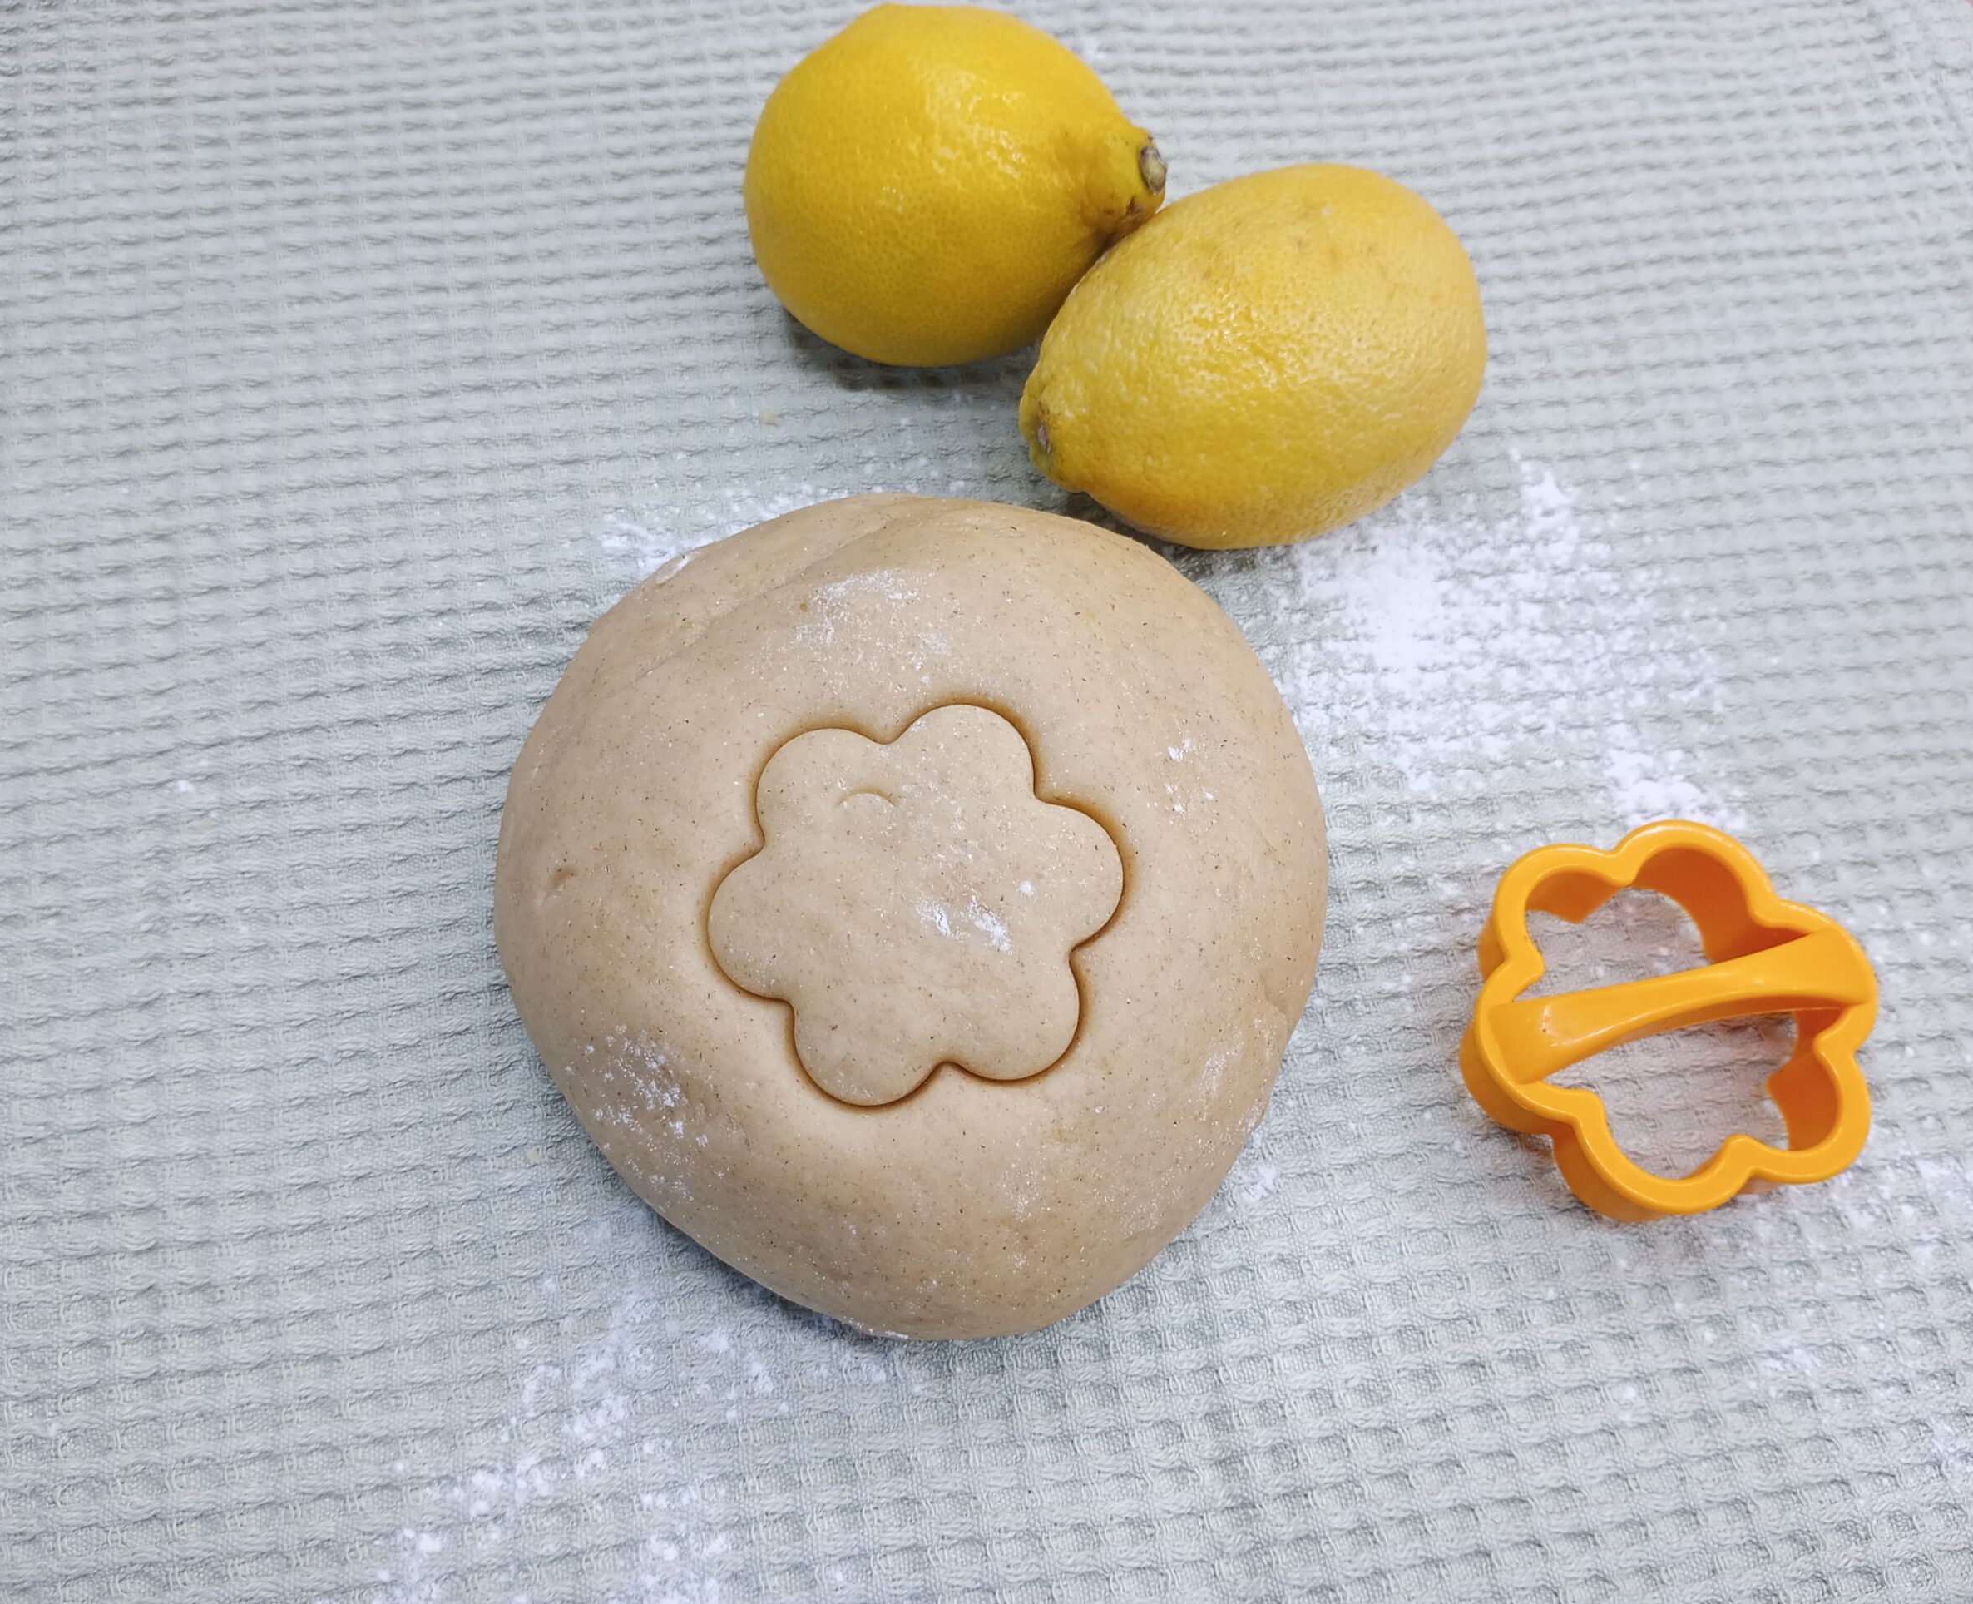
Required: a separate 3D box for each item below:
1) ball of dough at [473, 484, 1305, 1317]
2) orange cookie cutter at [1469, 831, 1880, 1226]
[{"bbox_3d":[-0.009,0.007,0.263,0.126,0.049,0.138,1,64,-2],"label":"ball of dough"},{"bbox_3d":[0.106,0.034,0.269,0.064,0.027,0.059,-12,66,-8],"label":"orange cookie cutter"}]

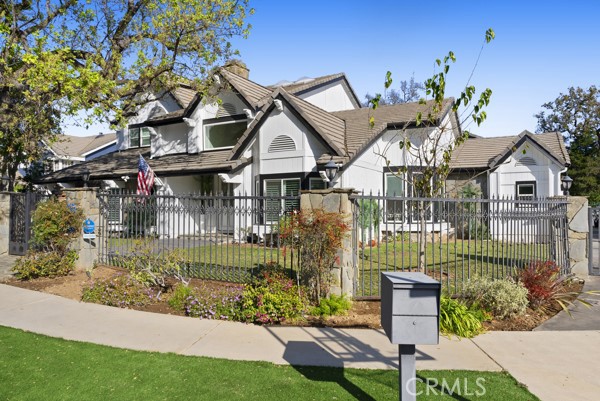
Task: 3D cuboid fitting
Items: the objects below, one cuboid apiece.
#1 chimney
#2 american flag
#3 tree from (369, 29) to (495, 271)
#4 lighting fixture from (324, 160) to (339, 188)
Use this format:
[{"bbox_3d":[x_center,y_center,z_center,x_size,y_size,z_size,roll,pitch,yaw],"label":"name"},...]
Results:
[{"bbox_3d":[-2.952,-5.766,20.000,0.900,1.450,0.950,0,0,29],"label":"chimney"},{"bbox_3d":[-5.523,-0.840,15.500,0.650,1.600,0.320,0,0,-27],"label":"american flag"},{"bbox_3d":[2.942,-1.119,9.700,2.750,5.450,2.500,0,0,0],"label":"tree"},{"bbox_3d":[0.545,-0.443,7.500,0.245,0.490,0.245,0,0,12],"label":"lighting fixture"}]

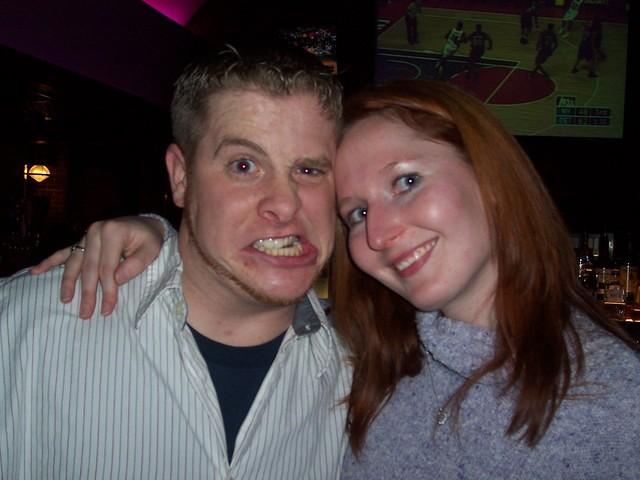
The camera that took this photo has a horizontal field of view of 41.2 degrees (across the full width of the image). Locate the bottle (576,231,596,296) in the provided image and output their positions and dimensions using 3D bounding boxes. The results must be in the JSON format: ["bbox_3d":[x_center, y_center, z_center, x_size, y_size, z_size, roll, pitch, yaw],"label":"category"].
[{"bbox_3d":[1.253,0.115,4.000,0.083,0.300,0.083,0,0,0],"label":"bottle"}]

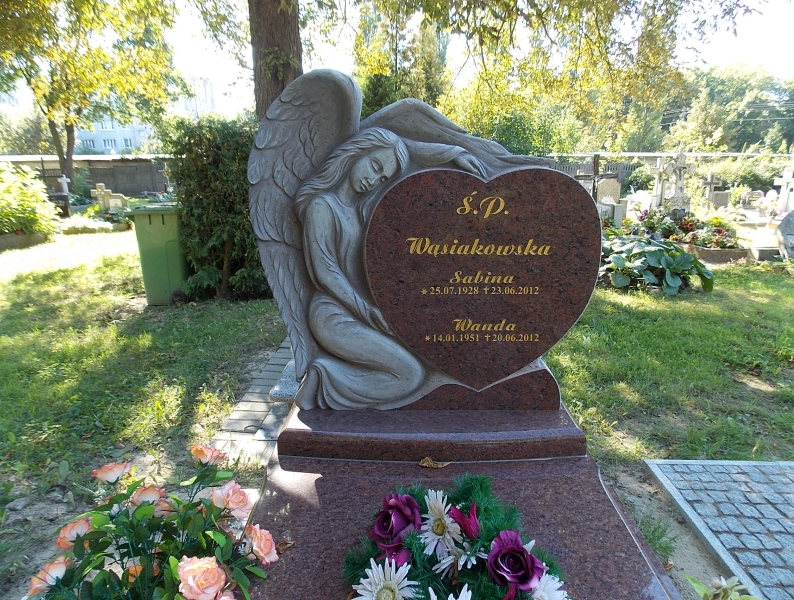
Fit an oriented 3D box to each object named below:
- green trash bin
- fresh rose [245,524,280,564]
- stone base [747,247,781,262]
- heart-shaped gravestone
[{"bbox_3d":[-2.310,-0.459,5.434,0.550,0.950,0.480,-2,14,-7],"label":"green trash bin"},{"bbox_3d":[-0.280,0.506,1.100,0.068,0.080,0.078,11,18,39],"label":"fresh rose"},{"bbox_3d":[5.455,-0.684,7.884,0.420,0.210,0.260,0,14,0],"label":"stone base"},{"bbox_3d":[0.273,-0.059,1.751,0.744,0.725,0.100,0,14,1],"label":"heart-shaped gravestone"}]

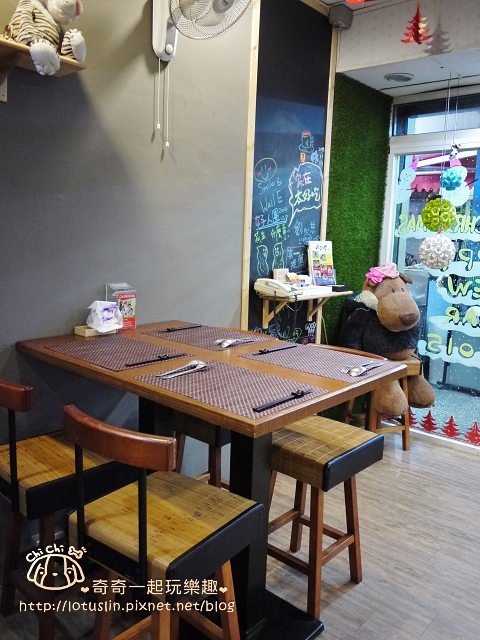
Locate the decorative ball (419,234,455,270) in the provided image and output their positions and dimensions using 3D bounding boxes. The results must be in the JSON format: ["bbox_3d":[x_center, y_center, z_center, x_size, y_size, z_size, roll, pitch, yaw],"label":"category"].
[{"bbox_3d":[1.243,-0.430,3.264,0.225,0.225,0.225,2,9,0],"label":"decorative ball"}]

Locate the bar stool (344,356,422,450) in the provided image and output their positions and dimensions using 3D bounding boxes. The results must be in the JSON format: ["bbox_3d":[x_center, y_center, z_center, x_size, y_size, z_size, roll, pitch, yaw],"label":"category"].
[{"bbox_3d":[0.893,0.540,3.418,0.363,0.600,0.373,-3,10,-26],"label":"bar stool"}]

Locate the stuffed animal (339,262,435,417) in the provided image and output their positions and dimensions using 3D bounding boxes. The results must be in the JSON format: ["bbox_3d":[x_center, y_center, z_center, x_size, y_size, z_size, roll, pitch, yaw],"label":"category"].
[{"bbox_3d":[0.961,0.100,3.304,0.520,0.900,0.530,-3,11,-30],"label":"stuffed animal"}]

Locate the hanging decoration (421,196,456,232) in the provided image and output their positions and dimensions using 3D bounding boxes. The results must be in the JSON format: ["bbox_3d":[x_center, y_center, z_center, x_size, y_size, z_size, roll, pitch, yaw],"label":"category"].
[{"bbox_3d":[1.257,-0.664,3.274,0.215,0.215,0.215,2,9,0],"label":"hanging decoration"}]

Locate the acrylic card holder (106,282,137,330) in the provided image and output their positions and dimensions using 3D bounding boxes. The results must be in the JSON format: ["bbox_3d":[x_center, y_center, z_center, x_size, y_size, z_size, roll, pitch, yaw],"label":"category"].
[{"bbox_3d":[-0.498,-0.055,2.161,0.065,0.190,0.112,10,12,41],"label":"acrylic card holder"}]

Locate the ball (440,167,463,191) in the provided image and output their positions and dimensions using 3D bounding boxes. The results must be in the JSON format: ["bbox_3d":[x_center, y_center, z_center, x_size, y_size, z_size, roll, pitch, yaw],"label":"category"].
[{"bbox_3d":[1.321,-0.884,3.240,0.133,0.133,0.133,2,9,0],"label":"ball"}]

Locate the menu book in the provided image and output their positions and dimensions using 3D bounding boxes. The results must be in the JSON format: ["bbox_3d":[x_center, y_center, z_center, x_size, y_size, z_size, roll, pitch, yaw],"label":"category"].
[{"bbox_3d":[0.484,-0.332,3.040,0.150,0.268,0.075,-2,10,-25],"label":"menu book"}]

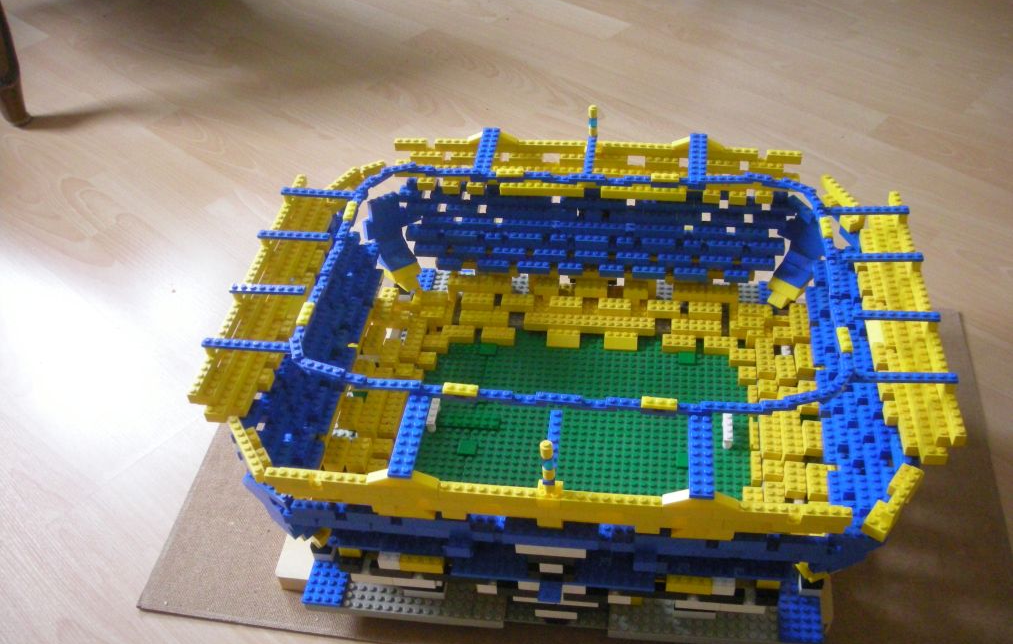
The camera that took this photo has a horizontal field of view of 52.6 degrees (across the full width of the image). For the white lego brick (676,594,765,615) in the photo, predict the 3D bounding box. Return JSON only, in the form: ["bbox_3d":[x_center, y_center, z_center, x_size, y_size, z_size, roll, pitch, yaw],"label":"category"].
[{"bbox_3d":[0.153,0.201,0.737,0.064,0.011,0.009,2,42,8],"label":"white lego brick"}]

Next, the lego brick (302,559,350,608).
[{"bbox_3d":[-0.137,0.202,0.804,0.032,0.005,0.046,2,42,8],"label":"lego brick"}]

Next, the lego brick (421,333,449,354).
[{"bbox_3d":[-0.068,0.021,1.001,0.025,0.011,0.016,2,42,8],"label":"lego brick"}]

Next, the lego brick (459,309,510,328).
[{"bbox_3d":[-0.020,-0.002,1.014,0.048,0.011,0.016,2,42,8],"label":"lego brick"}]

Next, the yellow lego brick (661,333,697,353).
[{"bbox_3d":[0.165,0.021,0.979,0.032,0.011,0.016,2,42,8],"label":"yellow lego brick"}]

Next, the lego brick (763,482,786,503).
[{"bbox_3d":[0.215,0.142,0.824,0.016,0.011,0.028,2,42,8],"label":"lego brick"}]

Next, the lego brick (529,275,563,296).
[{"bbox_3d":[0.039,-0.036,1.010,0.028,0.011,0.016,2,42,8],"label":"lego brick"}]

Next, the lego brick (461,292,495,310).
[{"bbox_3d":[-0.028,-0.020,1.019,0.032,0.011,0.016,2,42,8],"label":"lego brick"}]

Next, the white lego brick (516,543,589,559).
[{"bbox_3d":[0.030,0.151,0.690,0.048,0.010,0.008,2,42,8],"label":"white lego brick"}]

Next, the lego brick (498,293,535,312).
[{"bbox_3d":[0.011,-0.019,1.016,0.032,0.011,0.016,2,42,8],"label":"lego brick"}]

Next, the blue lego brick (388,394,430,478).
[{"bbox_3d":[-0.064,0.074,0.686,0.016,0.005,0.080,2,42,8],"label":"blue lego brick"}]

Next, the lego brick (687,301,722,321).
[{"bbox_3d":[0.192,-0.011,0.988,0.032,0.011,0.016,2,42,8],"label":"lego brick"}]

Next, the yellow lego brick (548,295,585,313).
[{"bbox_3d":[0.059,-0.017,1.005,0.032,0.011,0.016,2,42,8],"label":"yellow lego brick"}]

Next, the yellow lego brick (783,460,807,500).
[{"bbox_3d":[0.231,0.127,0.818,0.016,0.011,0.032,2,42,8],"label":"yellow lego brick"}]

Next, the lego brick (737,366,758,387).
[{"bbox_3d":[0.222,0.049,0.943,0.016,0.011,0.016,2,42,8],"label":"lego brick"}]

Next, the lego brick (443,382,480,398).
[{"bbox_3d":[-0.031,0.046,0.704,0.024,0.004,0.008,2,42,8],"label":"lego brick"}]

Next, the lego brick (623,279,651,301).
[{"bbox_3d":[0.127,-0.028,1.001,0.024,0.011,0.016,2,42,8],"label":"lego brick"}]

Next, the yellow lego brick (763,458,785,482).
[{"bbox_3d":[0.220,0.122,0.845,0.016,0.011,0.016,2,42,8],"label":"yellow lego brick"}]

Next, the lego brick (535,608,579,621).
[{"bbox_3d":[0.038,0.215,0.768,0.032,0.011,0.010,2,42,8],"label":"lego brick"}]

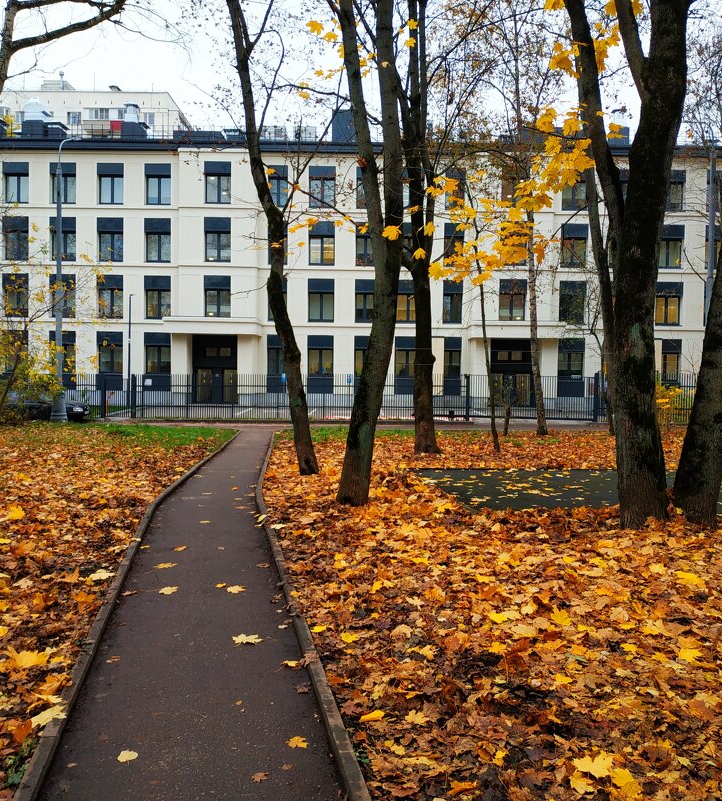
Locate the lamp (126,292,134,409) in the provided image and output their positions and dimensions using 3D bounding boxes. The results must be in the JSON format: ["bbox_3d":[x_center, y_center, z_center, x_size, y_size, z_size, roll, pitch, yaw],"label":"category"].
[{"bbox_3d":[-13.229,-2.841,42.500,0.500,6.600,0.200,0,1,0],"label":"lamp"}]

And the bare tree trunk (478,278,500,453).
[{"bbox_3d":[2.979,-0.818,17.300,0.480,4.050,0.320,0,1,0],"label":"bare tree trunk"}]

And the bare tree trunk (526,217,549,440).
[{"bbox_3d":[5.585,-2.444,23.500,0.620,7.100,0.420,0,1,0],"label":"bare tree trunk"}]

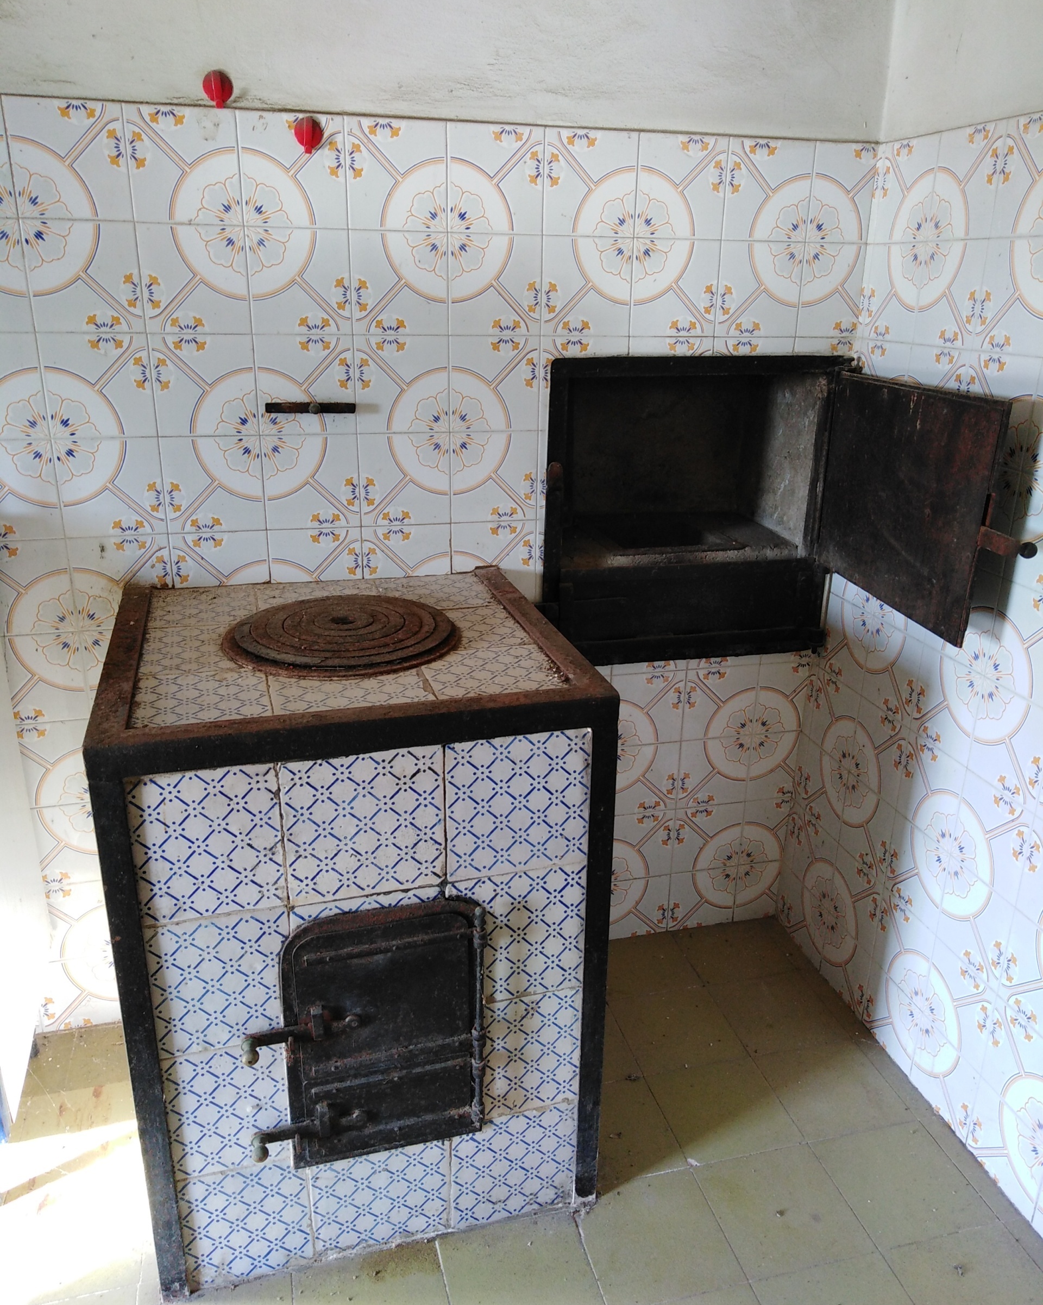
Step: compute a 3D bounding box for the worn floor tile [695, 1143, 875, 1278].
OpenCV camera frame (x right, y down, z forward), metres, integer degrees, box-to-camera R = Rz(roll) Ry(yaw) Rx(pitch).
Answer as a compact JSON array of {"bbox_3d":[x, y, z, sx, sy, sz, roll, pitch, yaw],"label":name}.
[{"bbox_3d":[0.383,0.823,1.540,0.200,0.012,0.200,-4,21,-14],"label":"worn floor tile"}]

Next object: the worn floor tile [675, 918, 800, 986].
[{"bbox_3d":[0.428,0.610,2.122,0.200,0.012,0.180,-4,21,-14],"label":"worn floor tile"}]

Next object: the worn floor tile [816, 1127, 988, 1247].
[{"bbox_3d":[0.576,0.809,1.588,0.200,0.012,0.200,-4,21,-14],"label":"worn floor tile"}]

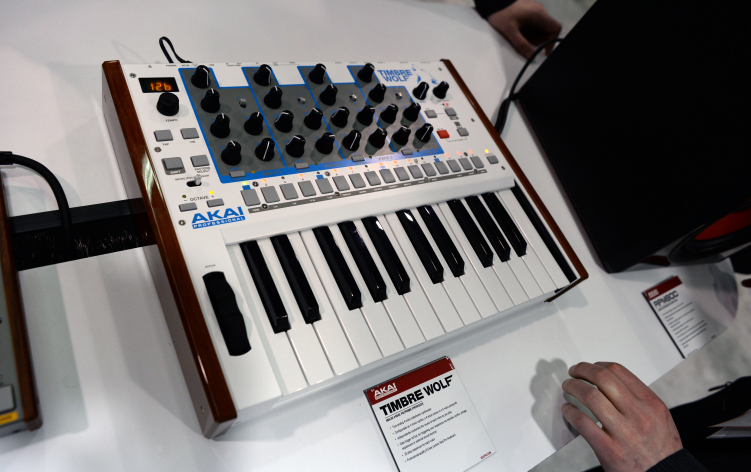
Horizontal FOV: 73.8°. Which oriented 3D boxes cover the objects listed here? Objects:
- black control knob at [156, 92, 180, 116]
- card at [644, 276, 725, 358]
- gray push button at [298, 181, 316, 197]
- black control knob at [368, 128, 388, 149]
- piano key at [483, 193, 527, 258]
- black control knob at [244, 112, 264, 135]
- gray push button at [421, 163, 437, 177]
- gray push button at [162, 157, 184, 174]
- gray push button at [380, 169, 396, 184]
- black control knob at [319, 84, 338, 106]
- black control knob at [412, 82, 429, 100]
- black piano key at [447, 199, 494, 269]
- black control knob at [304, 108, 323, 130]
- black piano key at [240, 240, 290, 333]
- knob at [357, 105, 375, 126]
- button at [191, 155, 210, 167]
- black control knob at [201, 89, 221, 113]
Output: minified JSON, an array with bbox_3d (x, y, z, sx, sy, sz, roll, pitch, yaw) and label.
[{"bbox_3d":[-0.188,-0.120,0.454,0.019,0.012,0.019,-13,66,-32],"label":"black control knob"},{"bbox_3d":[0.420,0.108,0.688,0.097,0.005,0.097,-10,64,-32],"label":"card"},{"bbox_3d":[-0.063,-0.043,0.462,0.013,0.003,0.016,-13,67,-32],"label":"gray push button"},{"bbox_3d":[0.003,-0.109,0.549,0.018,0.016,0.018,-13,66,-32],"label":"black control knob"},{"bbox_3d":[0.149,-0.016,0.567,0.014,0.011,0.085,-13,65,-33],"label":"piano key"},{"bbox_3d":[-0.112,-0.106,0.468,0.018,0.016,0.018,-13,67,-32],"label":"black control knob"},{"bbox_3d":[0.059,-0.072,0.547,0.012,0.003,0.015,-13,65,-33],"label":"gray push button"},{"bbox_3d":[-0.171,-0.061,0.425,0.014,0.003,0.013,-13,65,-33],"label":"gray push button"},{"bbox_3d":[0.013,-0.062,0.521,0.012,0.002,0.016,-13,66,-32],"label":"gray push button"},{"bbox_3d":[-0.051,-0.157,0.554,0.018,0.016,0.018,-13,66,-32],"label":"black control knob"},{"bbox_3d":[0.057,-0.178,0.609,0.017,0.017,0.017,12,54,-19],"label":"black control knob"},{"bbox_3d":[0.103,-0.007,0.536,0.014,0.011,0.088,-13,65,-32],"label":"black piano key"},{"bbox_3d":[-0.062,-0.121,0.513,0.018,0.016,0.018,13,55,-19],"label":"black control knob"},{"bbox_3d":[-0.090,0.037,0.411,0.014,0.011,0.088,-13,65,-32],"label":"black piano key"},{"bbox_3d":[-0.009,-0.133,0.547,0.018,0.016,0.018,-9,64,-30],"label":"knob"},{"bbox_3d":[-0.153,-0.065,0.437,0.014,0.003,0.011,-13,65,-33],"label":"button"},{"bbox_3d":[-0.155,-0.128,0.472,0.018,0.016,0.018,-13,66,-32],"label":"black control knob"}]

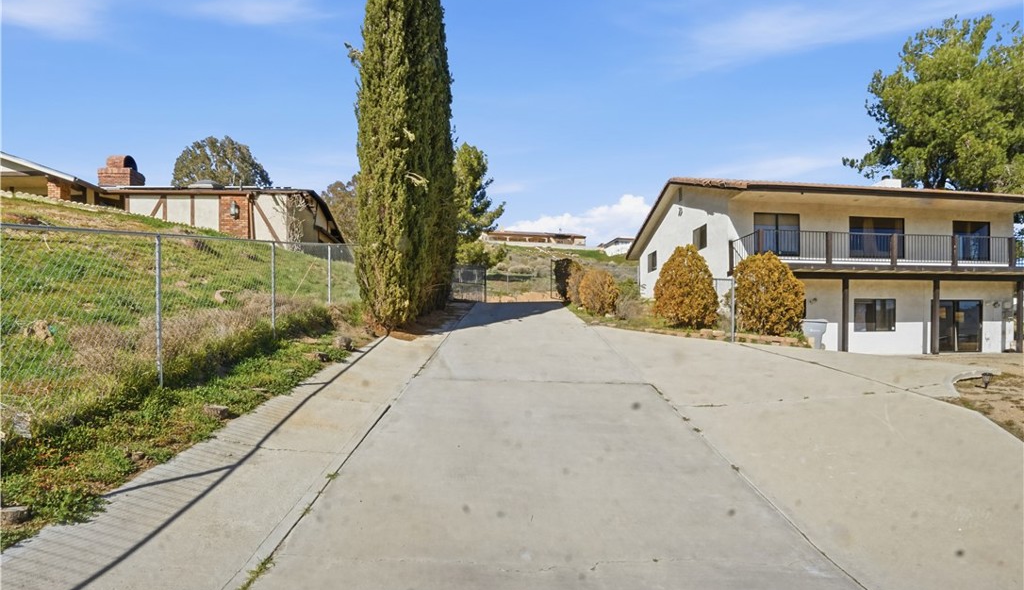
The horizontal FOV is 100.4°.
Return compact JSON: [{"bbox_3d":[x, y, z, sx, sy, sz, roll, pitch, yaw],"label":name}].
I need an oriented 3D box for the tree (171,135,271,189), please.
[{"bbox_3d":[-28.607,-10.094,42.000,8.800,11.300,8.800,0,-2,0],"label":"tree"}]

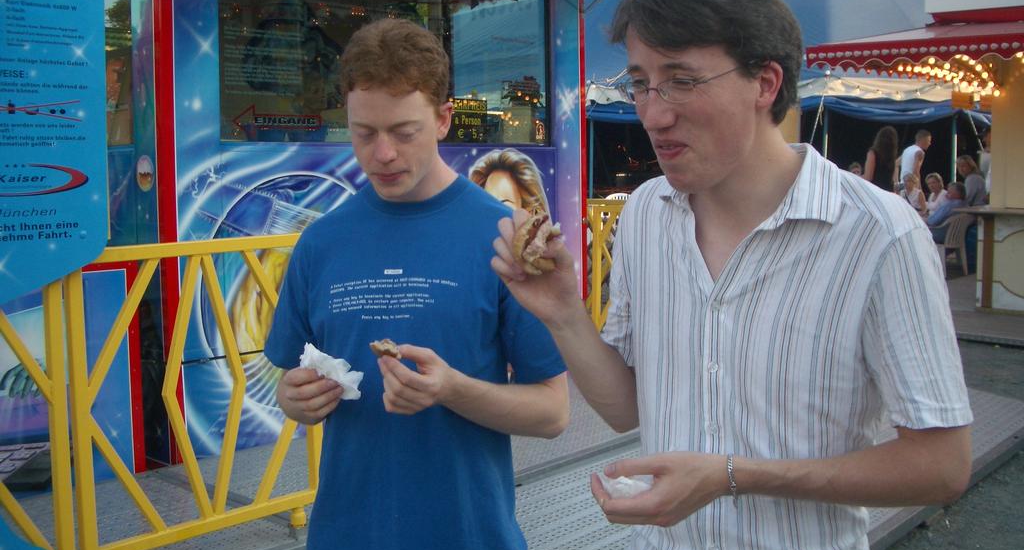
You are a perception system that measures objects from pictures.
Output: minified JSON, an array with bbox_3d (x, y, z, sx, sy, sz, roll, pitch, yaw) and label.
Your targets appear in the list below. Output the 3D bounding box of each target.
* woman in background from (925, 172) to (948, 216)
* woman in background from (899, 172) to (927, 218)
[{"bbox_3d":[5.788,-0.750,14.158,0.520,1.270,0.750,4,7,40],"label":"woman in background"},{"bbox_3d":[5.409,-0.740,14.058,0.520,1.270,0.750,4,7,38],"label":"woman in background"}]

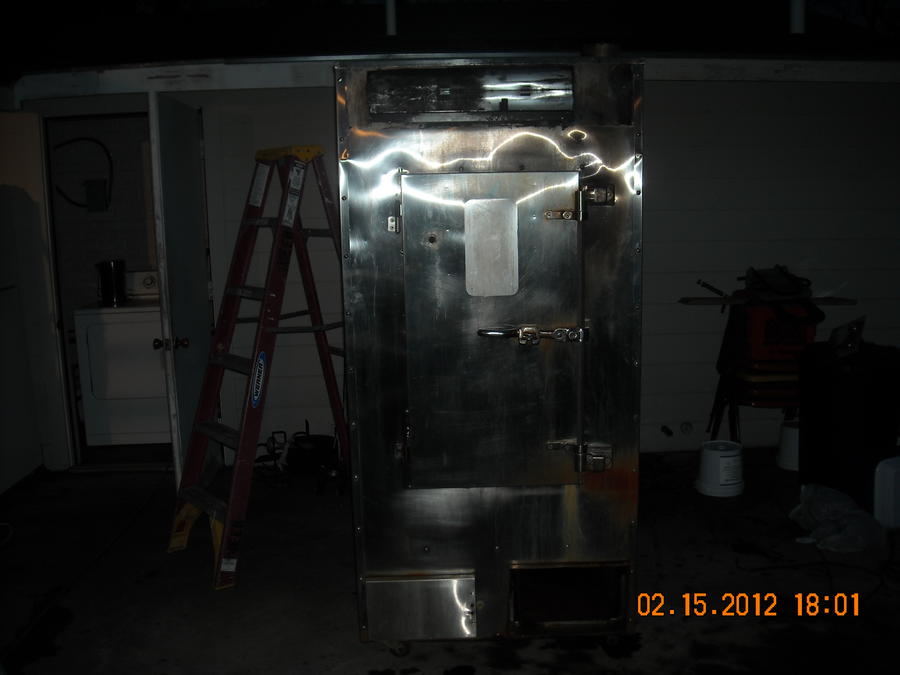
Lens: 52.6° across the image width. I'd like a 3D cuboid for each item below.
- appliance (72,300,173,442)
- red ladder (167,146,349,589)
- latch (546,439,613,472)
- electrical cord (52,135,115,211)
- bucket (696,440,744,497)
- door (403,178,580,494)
[{"bbox_3d":[-1.967,0.155,6.040,0.690,0.950,0.680,-1,9,-1],"label":"appliance"},{"bbox_3d":[-0.708,0.060,3.995,1.030,1.730,0.550,-8,12,-38],"label":"red ladder"},{"bbox_3d":[0.406,0.370,2.850,0.205,0.108,0.060,-1,9,-1],"label":"latch"},{"bbox_3d":[-2.520,-1.124,6.240,0.440,0.500,0.060,-1,9,-1],"label":"electrical cord"},{"bbox_3d":[1.392,0.669,4.670,0.235,0.230,0.235,-1,9,0],"label":"bucket"},{"bbox_3d":[0.133,-0.009,2.810,0.545,0.990,0.060,-1,9,-1],"label":"door"}]

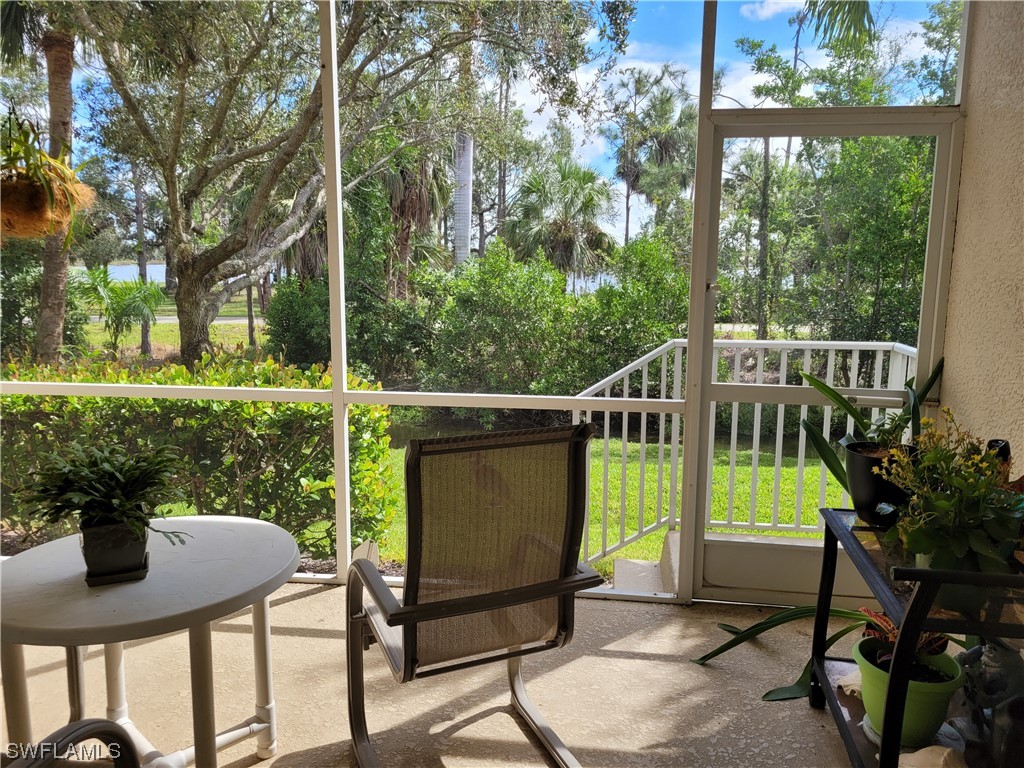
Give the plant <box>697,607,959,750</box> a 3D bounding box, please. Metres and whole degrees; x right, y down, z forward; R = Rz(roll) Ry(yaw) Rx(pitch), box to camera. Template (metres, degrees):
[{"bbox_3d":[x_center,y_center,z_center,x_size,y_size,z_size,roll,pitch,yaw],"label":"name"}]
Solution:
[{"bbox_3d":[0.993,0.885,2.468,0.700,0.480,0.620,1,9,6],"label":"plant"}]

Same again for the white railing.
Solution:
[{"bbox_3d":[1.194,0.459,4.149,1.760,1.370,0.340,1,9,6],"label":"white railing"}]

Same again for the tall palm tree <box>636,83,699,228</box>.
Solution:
[{"bbox_3d":[7.952,-9.628,39.486,3.300,10.955,3.300,1,9,6],"label":"tall palm tree"}]

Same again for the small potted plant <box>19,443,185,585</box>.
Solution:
[{"bbox_3d":[-1.028,0.311,1.937,0.420,0.350,0.360,1,9,6],"label":"small potted plant"}]

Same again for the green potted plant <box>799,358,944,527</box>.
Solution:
[{"bbox_3d":[1.158,0.183,2.477,0.450,0.540,0.380,1,9,6],"label":"green potted plant"}]

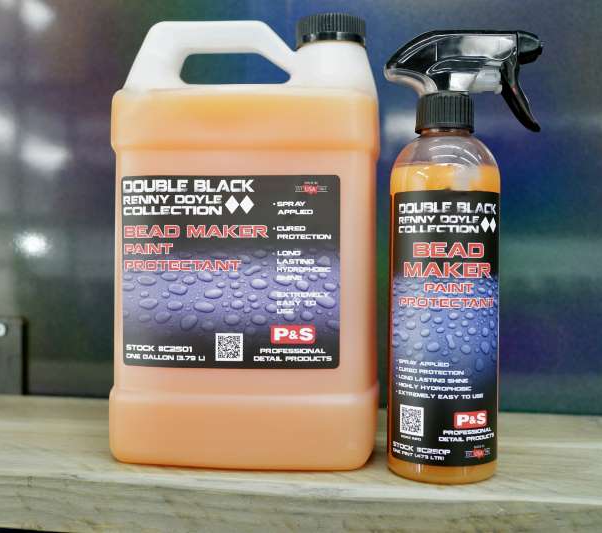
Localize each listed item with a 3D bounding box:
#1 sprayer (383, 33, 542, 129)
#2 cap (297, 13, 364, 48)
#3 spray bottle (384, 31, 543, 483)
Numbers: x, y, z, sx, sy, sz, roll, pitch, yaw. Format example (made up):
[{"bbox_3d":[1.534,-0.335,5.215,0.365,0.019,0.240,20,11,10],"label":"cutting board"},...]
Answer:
[{"bbox_3d":[0.092,-0.104,0.442,0.091,0.058,0.034,0,0,2],"label":"sprayer"},{"bbox_3d":[0.019,-0.145,0.491,0.044,0.018,0.044,0,0,0],"label":"cap"},{"bbox_3d":[0.092,-0.009,0.442,0.091,0.249,0.063,0,0,2],"label":"spray bottle"}]

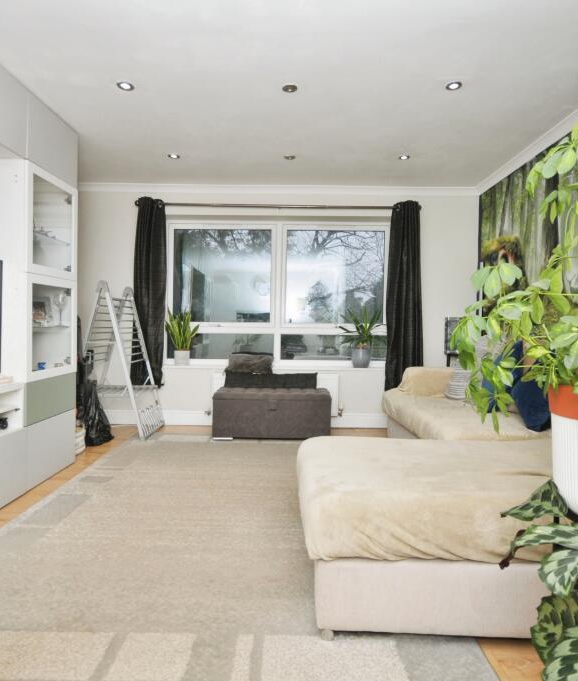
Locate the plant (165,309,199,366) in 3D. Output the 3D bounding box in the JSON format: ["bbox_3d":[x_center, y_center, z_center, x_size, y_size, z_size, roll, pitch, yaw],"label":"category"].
[{"bbox_3d":[-1.114,-0.031,4.460,0.340,0.590,0.260,1,2,1],"label":"plant"}]

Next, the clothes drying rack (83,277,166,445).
[{"bbox_3d":[-1.620,0.150,4.000,0.730,1.400,0.560,1,2,1],"label":"clothes drying rack"}]

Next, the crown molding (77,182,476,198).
[{"bbox_3d":[-0.117,-1.534,4.330,4.050,0.085,0.075,1,2,1],"label":"crown molding"}]

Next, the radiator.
[{"bbox_3d":[-0.135,0.530,4.180,1.230,0.440,0.090,1,2,1],"label":"radiator"}]

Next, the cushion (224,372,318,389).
[{"bbox_3d":[-0.174,0.370,4.020,0.870,0.160,0.220,1,2,1],"label":"cushion"}]

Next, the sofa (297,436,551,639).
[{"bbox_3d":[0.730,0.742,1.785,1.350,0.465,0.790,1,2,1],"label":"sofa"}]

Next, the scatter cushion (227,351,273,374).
[{"bbox_3d":[-0.377,0.225,4.170,0.460,0.220,0.260,1,2,1],"label":"scatter cushion"}]

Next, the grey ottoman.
[{"bbox_3d":[-0.159,0.688,4.110,1.090,0.414,0.380,1,2,1],"label":"grey ottoman"}]

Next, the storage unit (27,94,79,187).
[{"bbox_3d":[-1.734,-1.269,2.778,0.420,0.391,0.567,1,2,1],"label":"storage unit"}]

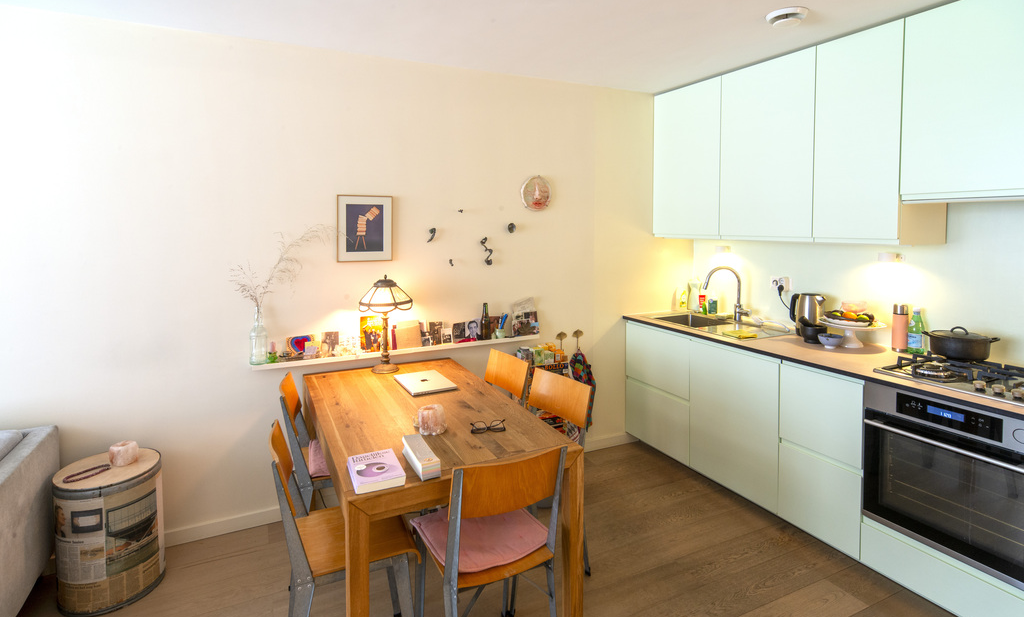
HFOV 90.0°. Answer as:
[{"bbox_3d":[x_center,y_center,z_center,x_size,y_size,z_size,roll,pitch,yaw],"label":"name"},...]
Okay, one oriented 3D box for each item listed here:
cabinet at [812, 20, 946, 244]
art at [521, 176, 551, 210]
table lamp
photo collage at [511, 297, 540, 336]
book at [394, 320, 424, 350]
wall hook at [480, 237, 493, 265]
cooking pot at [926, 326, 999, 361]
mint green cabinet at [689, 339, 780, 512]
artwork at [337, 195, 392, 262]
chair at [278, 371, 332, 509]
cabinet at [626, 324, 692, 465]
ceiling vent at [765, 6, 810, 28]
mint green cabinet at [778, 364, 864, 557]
[{"bbox_3d":[1.884,-0.841,2.622,0.394,1.007,0.407,-5,9,-25],"label":"cabinet"},{"bbox_3d":[0.162,-0.739,3.293,0.218,0.227,0.046,-5,9,-25],"label":"art"},{"bbox_3d":[-0.701,0.077,2.850,0.305,0.530,0.305,-4,8,-26],"label":"table lamp"},{"bbox_3d":[0.081,0.052,3.179,0.185,0.230,0.050,-4,8,-25],"label":"photo collage"},{"bbox_3d":[-0.584,0.140,2.904,0.138,0.164,0.021,-5,-9,-25],"label":"book"},{"bbox_3d":[-0.157,-0.349,3.146,0.076,0.168,0.046,-5,9,-25],"label":"wall hook"},{"bbox_3d":[2.118,0.155,2.425,0.280,0.138,0.215,6,10,39],"label":"cooking pot"},{"bbox_3d":[1.506,0.615,3.055,0.580,0.795,0.597,-4,8,-26],"label":"mint green cabinet"},{"bbox_3d":[-0.821,-0.441,2.855,0.301,0.364,0.022,-5,9,-25],"label":"artwork"},{"bbox_3d":[-0.878,0.761,2.474,0.490,0.855,0.400,-4,8,-26],"label":"chair"},{"bbox_3d":[1.222,0.509,3.489,0.628,0.803,0.621,-5,9,-25],"label":"cabinet"},{"bbox_3d":[1.268,-1.334,2.365,0.180,0.050,0.180,0,7,0],"label":"ceiling vent"},{"bbox_3d":[1.711,0.663,2.529,0.628,0.803,0.415,-5,9,-25],"label":"mint green cabinet"}]

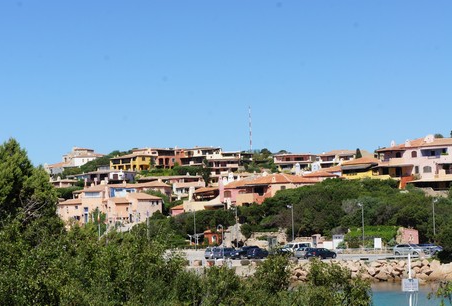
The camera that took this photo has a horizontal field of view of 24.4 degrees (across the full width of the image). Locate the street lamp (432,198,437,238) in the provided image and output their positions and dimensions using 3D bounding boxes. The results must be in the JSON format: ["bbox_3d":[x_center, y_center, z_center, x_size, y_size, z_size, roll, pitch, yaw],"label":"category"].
[{"bbox_3d":[31.645,10.639,158.000,0.900,7.200,0.350,-3,-4,22],"label":"street lamp"}]

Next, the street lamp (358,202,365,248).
[{"bbox_3d":[20.867,11.333,161.000,1.000,7.200,0.350,0,-4,-22],"label":"street lamp"}]

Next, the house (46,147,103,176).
[{"bbox_3d":[-65.838,3.694,455.000,22.000,12.500,14.000,-3,-4,17],"label":"house"}]

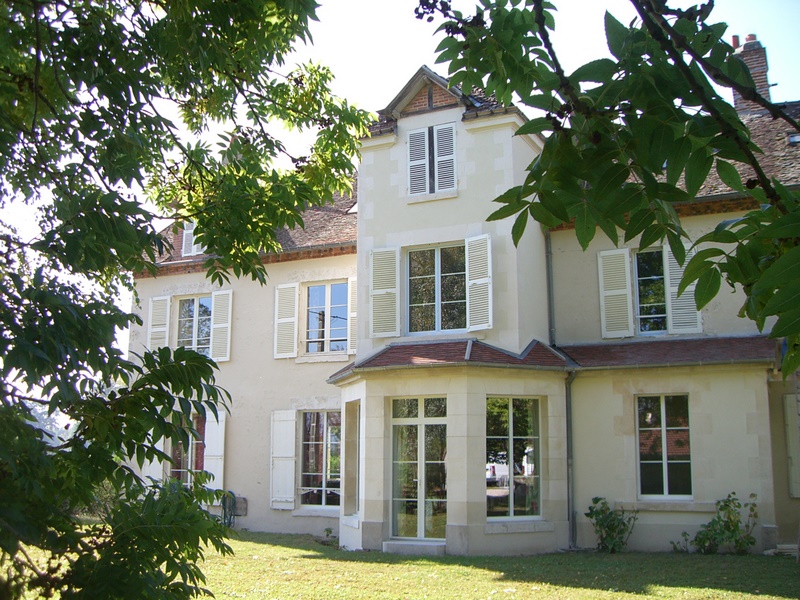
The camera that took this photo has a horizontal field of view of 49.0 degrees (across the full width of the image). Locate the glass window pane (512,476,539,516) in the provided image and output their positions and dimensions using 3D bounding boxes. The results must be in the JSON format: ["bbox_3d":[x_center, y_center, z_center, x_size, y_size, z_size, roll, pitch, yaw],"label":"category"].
[{"bbox_3d":[2.224,3.447,15.379,0.501,0.663,0.030,3,-9,-15],"label":"glass window pane"}]

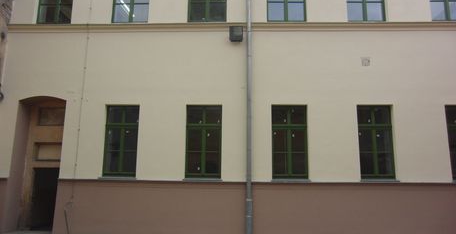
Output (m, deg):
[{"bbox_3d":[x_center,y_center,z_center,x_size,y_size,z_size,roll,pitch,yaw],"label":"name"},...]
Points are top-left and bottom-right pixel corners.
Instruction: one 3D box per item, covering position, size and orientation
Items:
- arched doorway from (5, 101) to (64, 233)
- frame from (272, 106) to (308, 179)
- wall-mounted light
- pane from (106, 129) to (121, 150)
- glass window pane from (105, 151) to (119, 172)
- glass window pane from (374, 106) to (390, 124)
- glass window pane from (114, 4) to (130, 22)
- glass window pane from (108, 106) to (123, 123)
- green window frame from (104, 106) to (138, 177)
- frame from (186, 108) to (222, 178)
[{"bbox_3d":[-5.192,1.276,8.786,1.329,3.680,0.450,0,-10,2],"label":"arched doorway"},{"bbox_3d":[1.668,0.686,8.638,0.930,1.969,0.100,0,-10,2],"label":"frame"},{"bbox_3d":[0.241,-2.314,8.837,0.376,0.385,0.220,0,-9,2],"label":"wall-mounted light"},{"bbox_3d":[-3.189,0.637,8.823,0.415,0.609,0.030,0,-9,2],"label":"pane"},{"bbox_3d":[-3.176,1.234,8.683,0.380,0.571,0.030,0,-10,2],"label":"glass window pane"},{"bbox_3d":[4.235,-0.031,8.685,0.424,0.479,0.030,0,-9,2],"label":"glass window pane"},{"bbox_3d":[-3.128,-3.082,9.412,0.457,0.544,0.030,0,-10,2],"label":"glass window pane"},{"bbox_3d":[-3.159,-0.062,8.902,0.398,0.477,0.030,0,-10,2],"label":"glass window pane"},{"bbox_3d":[-2.923,0.652,8.822,0.973,1.951,0.100,0,-9,2],"label":"green window frame"},{"bbox_3d":[-0.643,0.664,8.743,0.976,1.951,0.100,0,-9,2],"label":"frame"}]

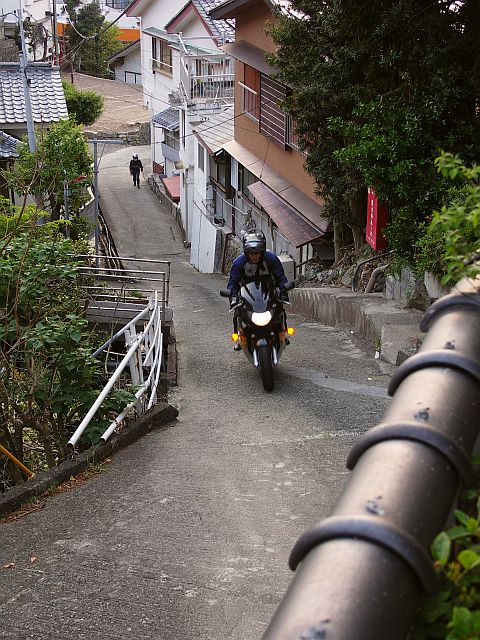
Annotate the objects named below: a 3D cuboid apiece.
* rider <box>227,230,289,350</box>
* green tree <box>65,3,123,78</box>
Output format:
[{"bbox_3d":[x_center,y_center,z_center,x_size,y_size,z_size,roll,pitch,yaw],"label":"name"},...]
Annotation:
[{"bbox_3d":[0.188,-0.318,10.950,0.660,1.240,0.850,-3,15,1],"label":"rider"},{"bbox_3d":[-10.805,-20.762,75.000,4.400,5.800,4.200,1,22,0],"label":"green tree"}]

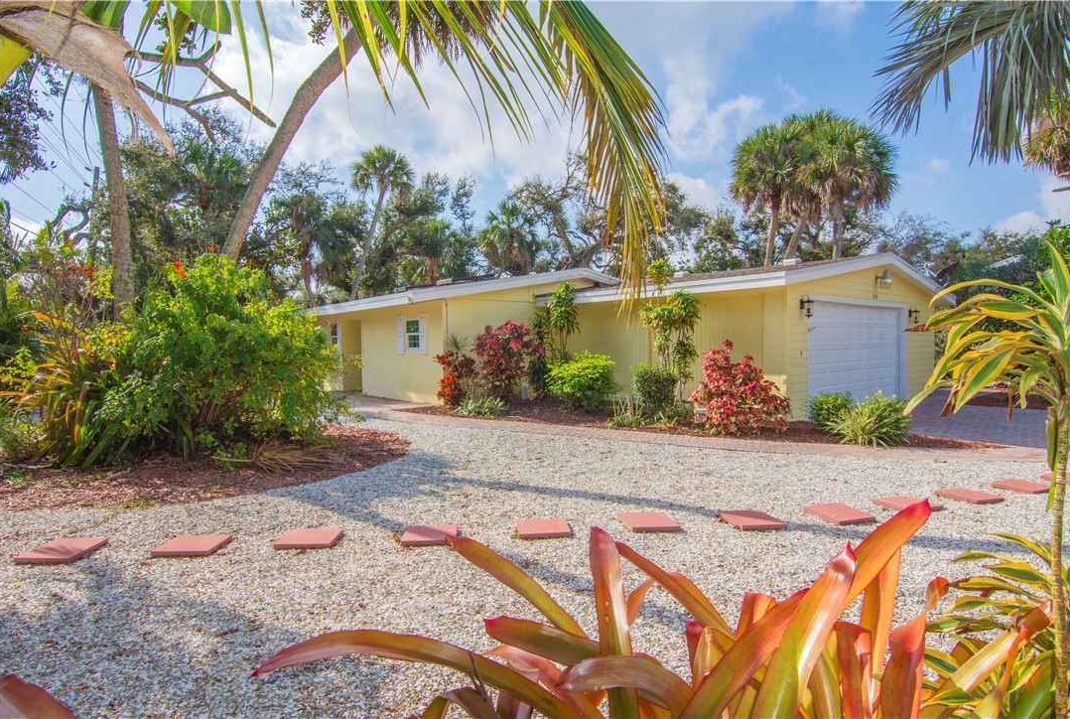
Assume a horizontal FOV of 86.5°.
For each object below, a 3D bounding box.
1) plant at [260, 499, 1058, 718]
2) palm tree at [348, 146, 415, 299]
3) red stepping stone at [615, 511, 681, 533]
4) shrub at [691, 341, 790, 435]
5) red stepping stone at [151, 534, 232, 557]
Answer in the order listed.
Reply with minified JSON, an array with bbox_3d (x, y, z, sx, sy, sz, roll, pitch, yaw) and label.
[{"bbox_3d":[0.234,0.873,1.377,1.650,1.070,1.200,0,2,0],"label":"plant"},{"bbox_3d":[-8.210,-5.096,29.500,3.900,11.994,3.400,-1,1,0],"label":"palm tree"},{"bbox_3d":[0.984,1.413,4.931,0.406,0.042,0.406,-1,1,-8],"label":"red stepping stone"},{"bbox_3d":[3.442,0.425,9.517,1.600,1.490,1.400,0,2,0],"label":"shrub"},{"bbox_3d":[-2.678,1.462,4.458,0.406,0.042,0.406,-1,1,-5],"label":"red stepping stone"}]

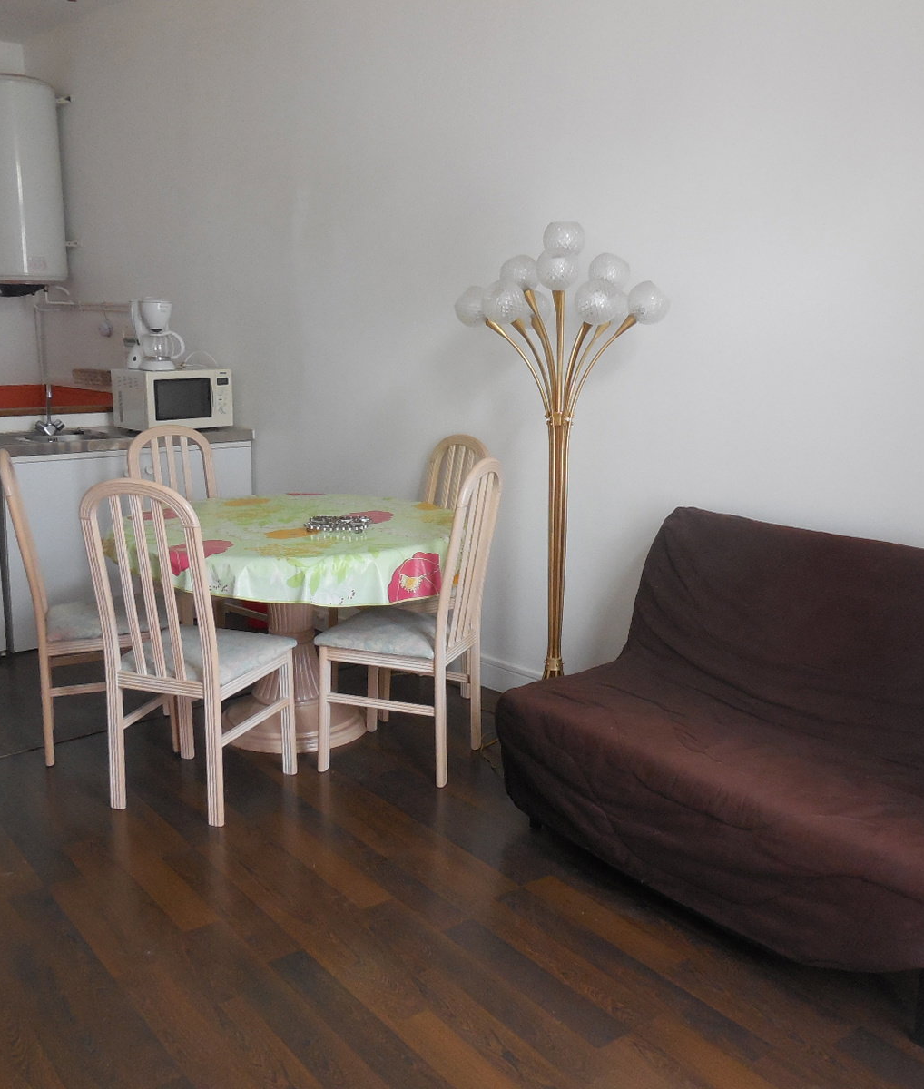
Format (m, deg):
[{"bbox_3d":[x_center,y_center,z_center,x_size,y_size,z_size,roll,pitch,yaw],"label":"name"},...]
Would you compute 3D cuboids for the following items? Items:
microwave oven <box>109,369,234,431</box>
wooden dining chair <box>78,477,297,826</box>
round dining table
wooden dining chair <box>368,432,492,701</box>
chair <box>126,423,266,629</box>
[{"bbox_3d":[-1.450,-0.739,5.288,0.475,0.285,0.385,-10,15,-42],"label":"microwave oven"},{"bbox_3d":[-0.798,0.263,3.107,0.430,1.000,0.530,4,12,17],"label":"wooden dining chair"},{"bbox_3d":[-0.591,0.283,3.666,1.180,0.742,1.180,0,11,0],"label":"round dining table"},{"bbox_3d":[-0.205,0.090,3.979,0.530,1.000,0.430,-8,14,-36],"label":"wooden dining chair"},{"bbox_3d":[-1.043,0.042,4.206,0.430,1.000,0.530,-9,14,-38],"label":"chair"}]

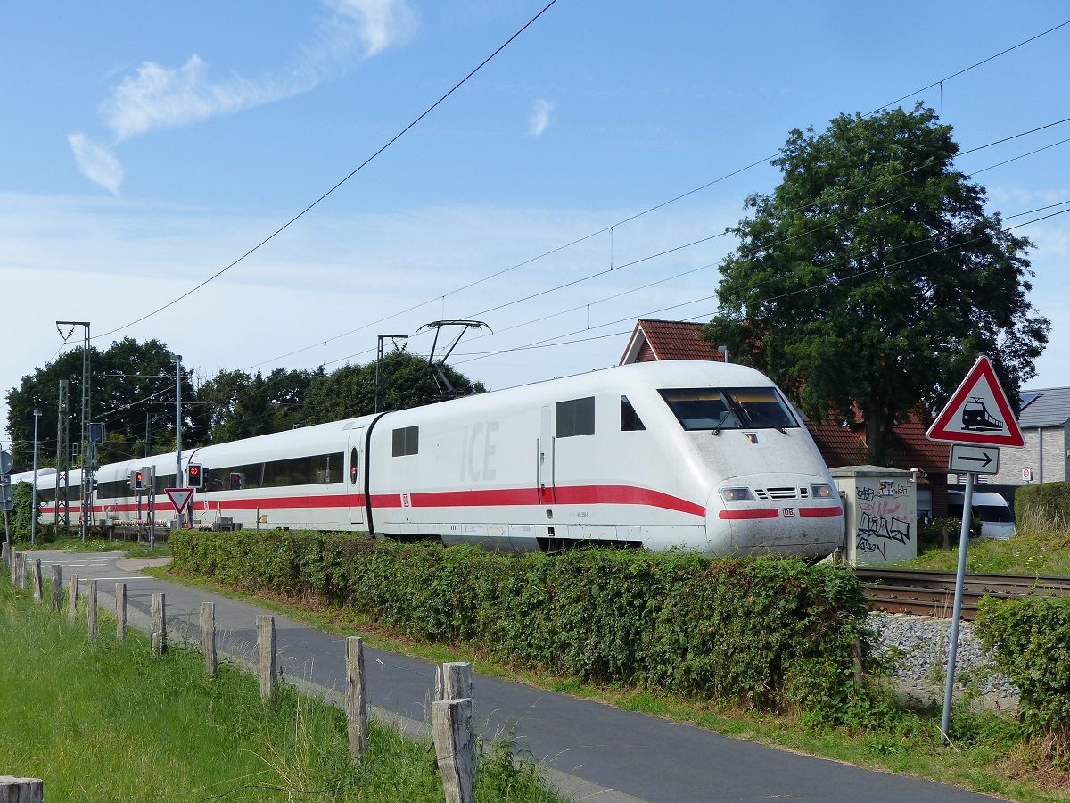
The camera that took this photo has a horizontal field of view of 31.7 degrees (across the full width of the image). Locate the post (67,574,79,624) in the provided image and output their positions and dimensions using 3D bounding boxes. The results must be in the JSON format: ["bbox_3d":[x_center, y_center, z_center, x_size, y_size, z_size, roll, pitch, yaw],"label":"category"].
[{"bbox_3d":[-8.125,3.530,33.170,0.150,0.970,0.150,1,-4,-20],"label":"post"}]

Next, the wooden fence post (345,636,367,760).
[{"bbox_3d":[-1.513,2.523,16.000,0.140,1.074,0.140,0,-4,-20],"label":"wooden fence post"}]

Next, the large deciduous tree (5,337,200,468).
[{"bbox_3d":[-38.470,3.031,168.140,17.320,17.350,15.500,0,-4,0],"label":"large deciduous tree"}]

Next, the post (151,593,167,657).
[{"bbox_3d":[-5.215,3.104,26.100,0.155,0.913,0.155,1,-4,-20],"label":"post"}]

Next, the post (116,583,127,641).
[{"bbox_3d":[-6.137,3.189,27.971,0.145,0.950,0.145,1,-4,-20],"label":"post"}]

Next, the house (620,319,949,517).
[{"bbox_3d":[10.191,1.552,85.450,13.200,9.850,11.500,2,-4,-31],"label":"house"}]

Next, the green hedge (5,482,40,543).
[{"bbox_3d":[-20.611,4.412,75.873,1.440,2.460,2.000,0,-4,0],"label":"green hedge"}]

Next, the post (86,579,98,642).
[{"bbox_3d":[-7.084,3.388,30.168,0.150,1.050,0.150,1,-4,-20],"label":"post"}]

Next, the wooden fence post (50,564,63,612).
[{"bbox_3d":[-9.844,3.862,38.800,0.165,1.028,0.165,0,-4,-20],"label":"wooden fence post"}]

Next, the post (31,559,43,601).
[{"bbox_3d":[-11.083,4.024,41.969,0.165,1.000,0.165,1,-4,-20],"label":"post"}]

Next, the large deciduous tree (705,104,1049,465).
[{"bbox_3d":[11.328,-2.410,62.000,11.300,14.800,11.300,1,-4,-18],"label":"large deciduous tree"}]

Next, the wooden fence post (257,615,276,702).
[{"bbox_3d":[-2.757,2.647,19.400,0.150,0.917,0.150,0,-4,-20],"label":"wooden fence post"}]

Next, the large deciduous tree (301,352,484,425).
[{"bbox_3d":[-9.037,2.859,120.056,11.580,11.860,10.500,0,-4,0],"label":"large deciduous tree"}]

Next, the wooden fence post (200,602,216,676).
[{"bbox_3d":[-3.744,2.783,21.571,0.155,0.950,0.160,1,-4,-20],"label":"wooden fence post"}]

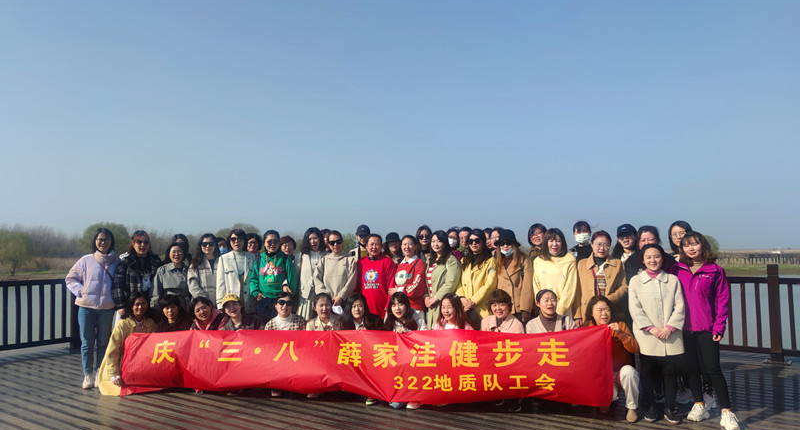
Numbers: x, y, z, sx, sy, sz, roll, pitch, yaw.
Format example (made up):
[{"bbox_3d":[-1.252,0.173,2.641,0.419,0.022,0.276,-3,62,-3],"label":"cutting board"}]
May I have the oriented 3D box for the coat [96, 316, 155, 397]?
[{"bbox_3d":[-2.810,1.399,5.720,0.570,0.800,0.460,1,-4,-10],"label":"coat"}]

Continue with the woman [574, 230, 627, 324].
[{"bbox_3d":[1.934,0.972,5.299,0.500,1.638,0.310,-1,-4,19],"label":"woman"}]

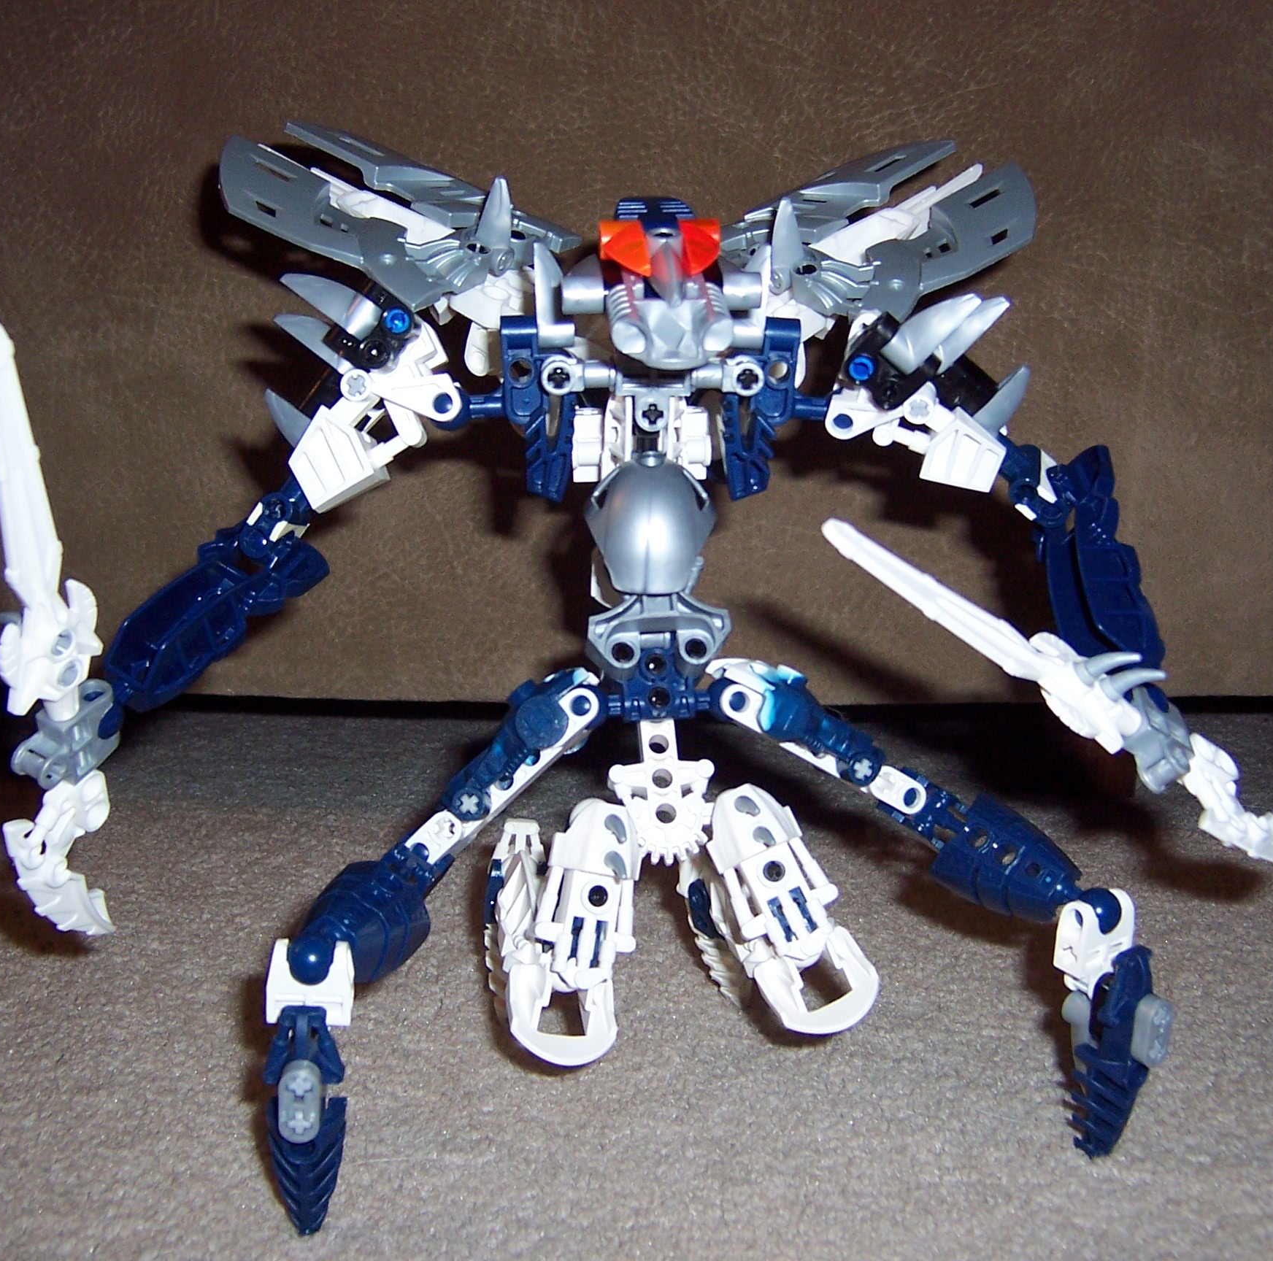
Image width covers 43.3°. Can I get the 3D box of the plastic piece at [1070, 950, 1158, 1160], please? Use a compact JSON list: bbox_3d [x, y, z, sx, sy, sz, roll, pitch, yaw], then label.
[{"bbox_3d":[0.104,0.091,0.348,0.015,0.046,0.013,2,10,-34],"label":"plastic piece"}]

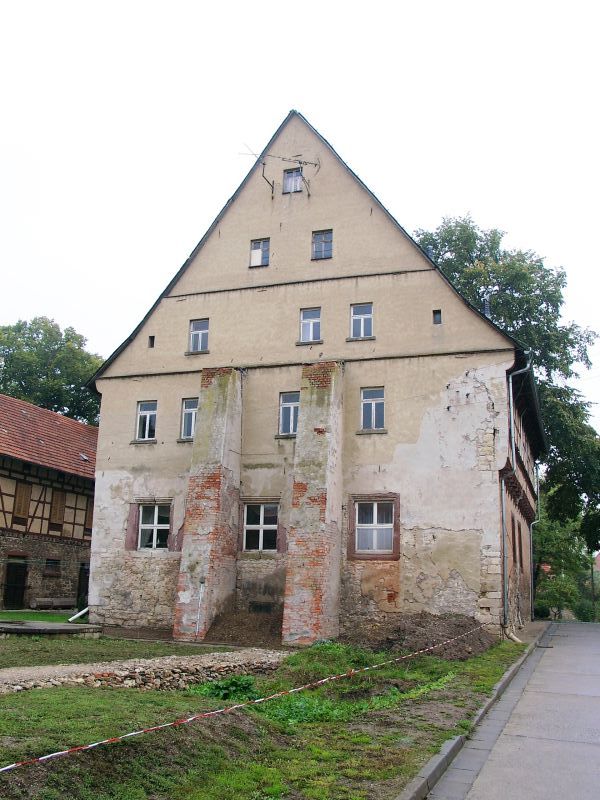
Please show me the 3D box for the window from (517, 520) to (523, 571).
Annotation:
[{"bbox_3d":[8.312,5.534,29.646,0.180,1.900,1.350,-3,-11,19],"label":"window"}]

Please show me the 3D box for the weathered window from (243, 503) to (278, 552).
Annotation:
[{"bbox_3d":[-1.254,4.075,25.124,1.180,1.490,0.150,-3,-11,19],"label":"weathered window"}]

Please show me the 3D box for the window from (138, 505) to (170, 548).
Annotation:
[{"bbox_3d":[-4.885,4.267,26.403,1.180,1.460,0.150,-3,-11,19],"label":"window"}]

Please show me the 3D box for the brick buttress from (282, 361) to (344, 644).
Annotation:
[{"bbox_3d":[0.433,2.884,23.539,1.120,8.400,2.000,-3,-11,19],"label":"brick buttress"}]

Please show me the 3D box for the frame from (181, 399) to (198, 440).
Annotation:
[{"bbox_3d":[-3.623,0.668,26.615,0.750,1.370,0.150,-3,-11,19],"label":"frame"}]

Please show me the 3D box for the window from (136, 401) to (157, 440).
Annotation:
[{"bbox_3d":[-5.282,0.746,27.201,0.760,1.350,0.150,-3,-11,19],"label":"window"}]

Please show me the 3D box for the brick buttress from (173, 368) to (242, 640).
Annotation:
[{"bbox_3d":[-2.825,3.028,24.583,1.070,8.350,2.200,-3,-11,19],"label":"brick buttress"}]

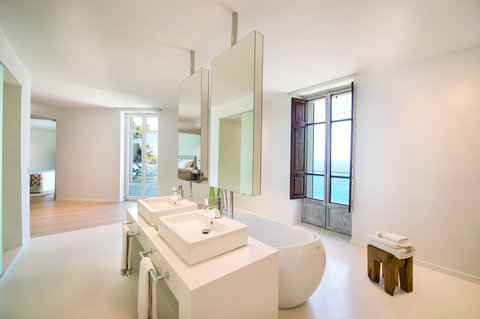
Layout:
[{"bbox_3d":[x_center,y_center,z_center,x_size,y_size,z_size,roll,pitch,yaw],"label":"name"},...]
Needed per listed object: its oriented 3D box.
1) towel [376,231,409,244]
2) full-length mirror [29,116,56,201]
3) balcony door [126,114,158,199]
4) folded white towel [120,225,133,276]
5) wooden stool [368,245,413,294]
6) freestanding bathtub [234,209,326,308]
[{"bbox_3d":[1.653,0.843,2.171,0.140,0.050,0.230,0,0,-15],"label":"towel"},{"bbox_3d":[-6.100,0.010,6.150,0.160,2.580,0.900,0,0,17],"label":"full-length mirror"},{"bbox_3d":[-3.162,-0.107,6.680,1.220,2.820,0.100,0,0,-4],"label":"balcony door"},{"bbox_3d":[-1.089,0.850,1.908,0.080,0.410,0.270,0,0,-38],"label":"folded white towel"},{"bbox_3d":[1.583,1.148,2.148,0.240,0.360,0.340,0,0,-11],"label":"wooden stool"},{"bbox_3d":[0.155,1.030,2.275,0.790,0.600,1.640,0,0,-39],"label":"freestanding bathtub"}]

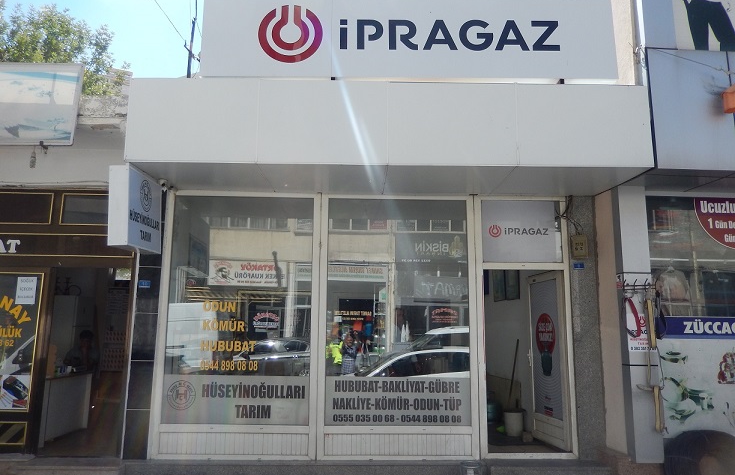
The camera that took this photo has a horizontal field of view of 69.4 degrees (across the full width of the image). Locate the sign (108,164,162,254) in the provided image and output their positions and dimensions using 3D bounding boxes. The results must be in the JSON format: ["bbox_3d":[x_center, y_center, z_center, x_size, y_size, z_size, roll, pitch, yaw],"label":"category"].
[{"bbox_3d":[-2.240,-0.237,5.193,0.186,0.724,0.723,0,-9,-1],"label":"sign"}]

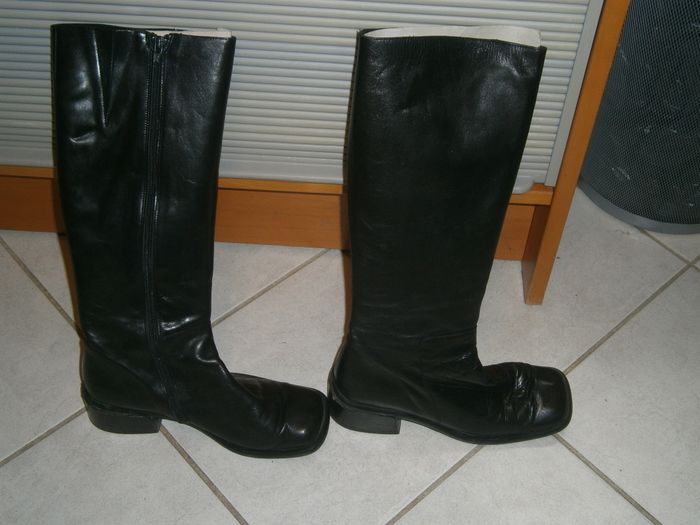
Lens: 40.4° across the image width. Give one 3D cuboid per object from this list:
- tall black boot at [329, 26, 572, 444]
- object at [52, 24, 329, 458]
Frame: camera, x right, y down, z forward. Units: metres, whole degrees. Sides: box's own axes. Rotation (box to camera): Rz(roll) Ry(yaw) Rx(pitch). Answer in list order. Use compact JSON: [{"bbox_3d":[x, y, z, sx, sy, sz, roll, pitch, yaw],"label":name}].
[{"bbox_3d":[0.124,-0.011,0.985,0.280,0.452,0.110,3,36,1],"label":"tall black boot"},{"bbox_3d":[-0.152,-0.010,0.980,0.280,0.452,0.116,6,36,4],"label":"object"}]

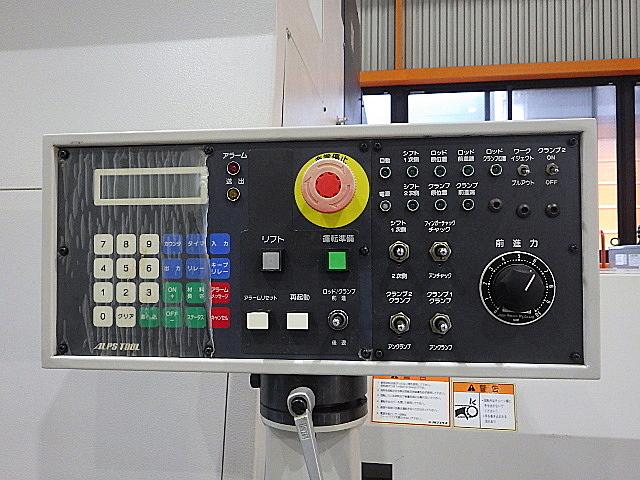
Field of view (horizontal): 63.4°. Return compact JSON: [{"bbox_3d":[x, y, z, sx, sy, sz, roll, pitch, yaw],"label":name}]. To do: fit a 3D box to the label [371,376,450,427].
[{"bbox_3d":[0.118,0.203,0.664,0.101,0.069,0.001,0,-14,9],"label":"label"}]

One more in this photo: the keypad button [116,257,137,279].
[{"bbox_3d":[-0.160,0.024,0.429,0.017,0.017,0.003,0,-1,6],"label":"keypad button"}]

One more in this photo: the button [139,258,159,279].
[{"bbox_3d":[-0.140,0.024,0.426,0.017,0.017,0.004,0,-1,6],"label":"button"}]

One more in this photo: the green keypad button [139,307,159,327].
[{"bbox_3d":[-0.140,0.063,0.426,0.017,0.017,0.004,0,-1,6],"label":"green keypad button"}]

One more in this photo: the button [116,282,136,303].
[{"bbox_3d":[-0.160,0.044,0.428,0.017,0.017,0.004,0,-1,6],"label":"button"}]

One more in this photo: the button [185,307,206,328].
[{"bbox_3d":[-0.101,0.063,0.422,0.017,0.017,0.004,0,-1,6],"label":"button"}]

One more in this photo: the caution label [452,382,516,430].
[{"bbox_3d":[0.207,0.209,0.648,0.076,0.057,0.001,0,-14,9],"label":"caution label"}]

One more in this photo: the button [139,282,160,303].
[{"bbox_3d":[-0.141,0.044,0.427,0.017,0.017,0.003,0,-1,6],"label":"button"}]

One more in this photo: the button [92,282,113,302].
[{"bbox_3d":[-0.180,0.044,0.430,0.017,0.017,0.004,0,-1,6],"label":"button"}]

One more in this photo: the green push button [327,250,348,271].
[{"bbox_3d":[0.014,0.016,0.401,0.018,0.018,0.009,0,-1,6],"label":"green push button"}]

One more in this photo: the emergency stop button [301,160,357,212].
[{"bbox_3d":[0.008,-0.040,0.397,0.040,0.040,0.033,0,-1,6],"label":"emergency stop button"}]

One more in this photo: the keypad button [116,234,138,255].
[{"bbox_3d":[-0.160,0.004,0.429,0.017,0.017,0.003,0,-1,6],"label":"keypad button"}]

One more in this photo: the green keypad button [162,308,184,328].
[{"bbox_3d":[-0.120,0.063,0.424,0.017,0.017,0.004,0,-1,6],"label":"green keypad button"}]

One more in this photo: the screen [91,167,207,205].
[{"bbox_3d":[-0.139,-0.044,0.427,0.098,0.030,0.005,0,-1,6],"label":"screen"}]

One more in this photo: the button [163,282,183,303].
[{"bbox_3d":[-0.121,0.044,0.425,0.017,0.017,0.003,0,-1,6],"label":"button"}]

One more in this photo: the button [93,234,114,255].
[{"bbox_3d":[-0.180,0.004,0.431,0.017,0.017,0.003,0,-1,6],"label":"button"}]

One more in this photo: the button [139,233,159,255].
[{"bbox_3d":[-0.140,0.004,0.427,0.017,0.017,0.004,0,-1,6],"label":"button"}]

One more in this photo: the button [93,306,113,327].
[{"bbox_3d":[-0.180,0.064,0.431,0.017,0.017,0.003,0,-1,6],"label":"button"}]

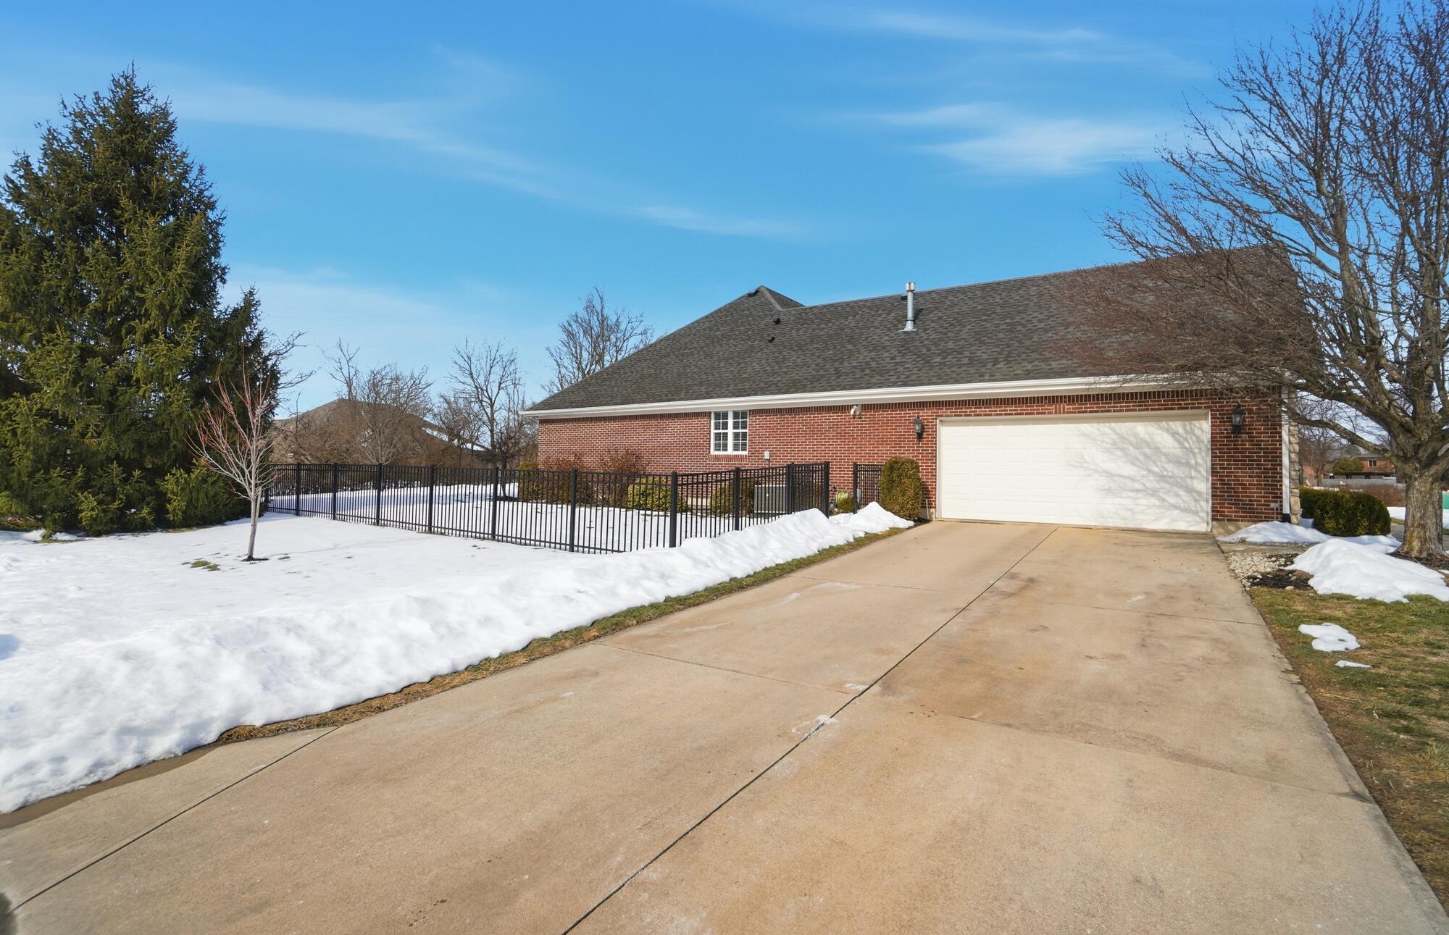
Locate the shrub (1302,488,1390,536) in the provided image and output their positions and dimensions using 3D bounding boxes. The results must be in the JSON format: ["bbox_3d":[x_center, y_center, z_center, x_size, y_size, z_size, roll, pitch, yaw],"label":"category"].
[{"bbox_3d":[11.311,0.791,10.983,1.231,0.841,1.330,1,0,32],"label":"shrub"}]

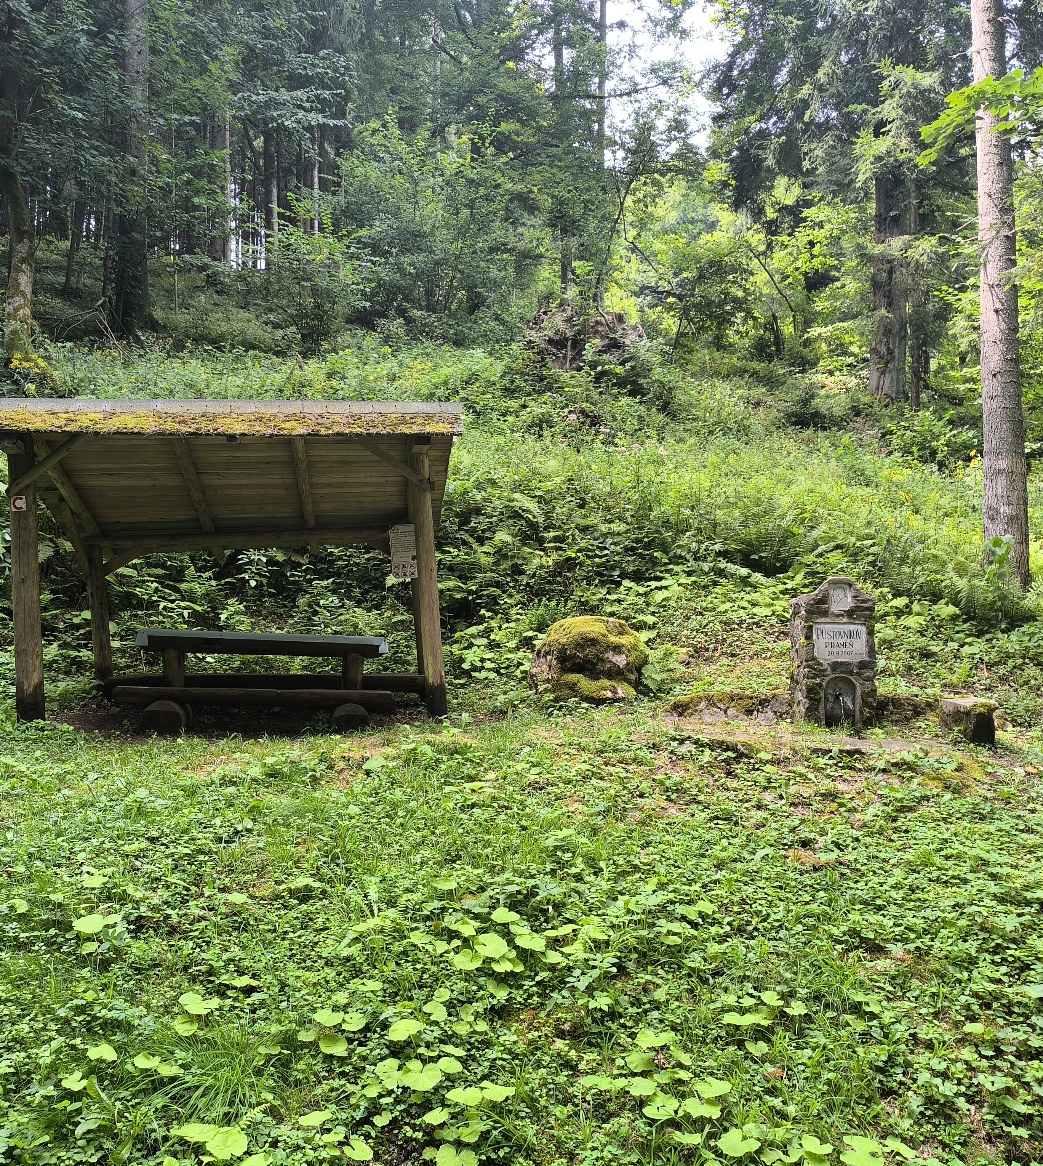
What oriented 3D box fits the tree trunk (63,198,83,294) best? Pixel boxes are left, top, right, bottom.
[{"bbox_3d":[-10.413,-7.831,24.000,0.240,2.200,0.240,9,0,0],"label":"tree trunk"}]

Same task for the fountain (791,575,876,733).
[{"bbox_3d":[2.478,0.545,8.200,0.580,1.170,0.450,-1,0,3],"label":"fountain"}]

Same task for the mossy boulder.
[{"bbox_3d":[0.589,0.658,8.950,0.980,0.710,0.850,-1,0,0],"label":"mossy boulder"}]

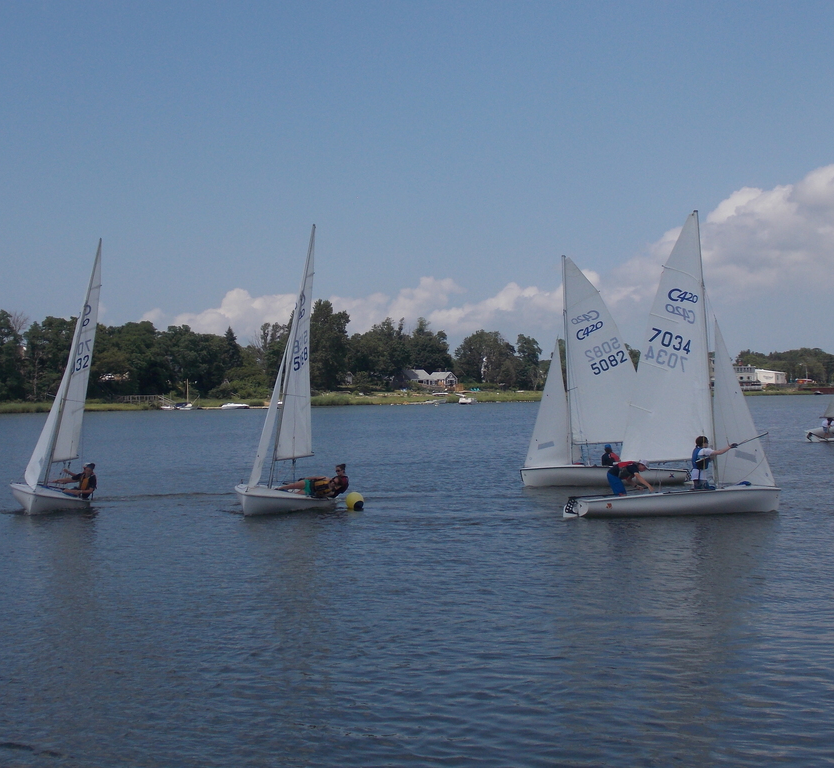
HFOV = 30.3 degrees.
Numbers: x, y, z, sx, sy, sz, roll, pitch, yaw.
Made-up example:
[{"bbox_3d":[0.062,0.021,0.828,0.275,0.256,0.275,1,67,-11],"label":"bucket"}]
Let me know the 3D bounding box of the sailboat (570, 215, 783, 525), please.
[{"bbox_3d":[4.827,-0.374,29.750,4.470,6.101,1.750,-1,-6,-13],"label":"sailboat"}]

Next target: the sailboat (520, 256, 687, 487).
[{"bbox_3d":[4.779,-0.325,39.895,4.470,6.101,1.750,-2,5,6],"label":"sailboat"}]

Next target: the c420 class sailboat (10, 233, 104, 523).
[{"bbox_3d":[-7.521,-0.165,33.923,1.700,6.101,4.470,12,-1,-4],"label":"c420 class sailboat"}]

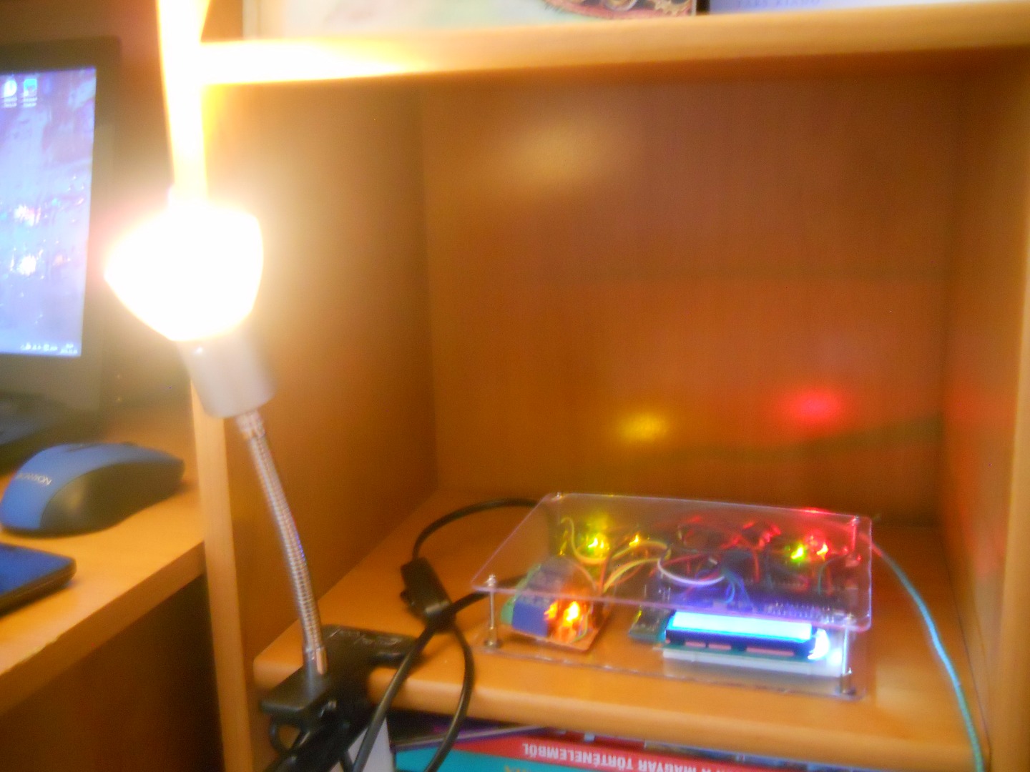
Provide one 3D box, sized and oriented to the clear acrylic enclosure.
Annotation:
[{"bbox_3d":[0.091,0.104,0.598,0.193,0.035,0.152,3,14,17],"label":"clear acrylic enclosure"}]

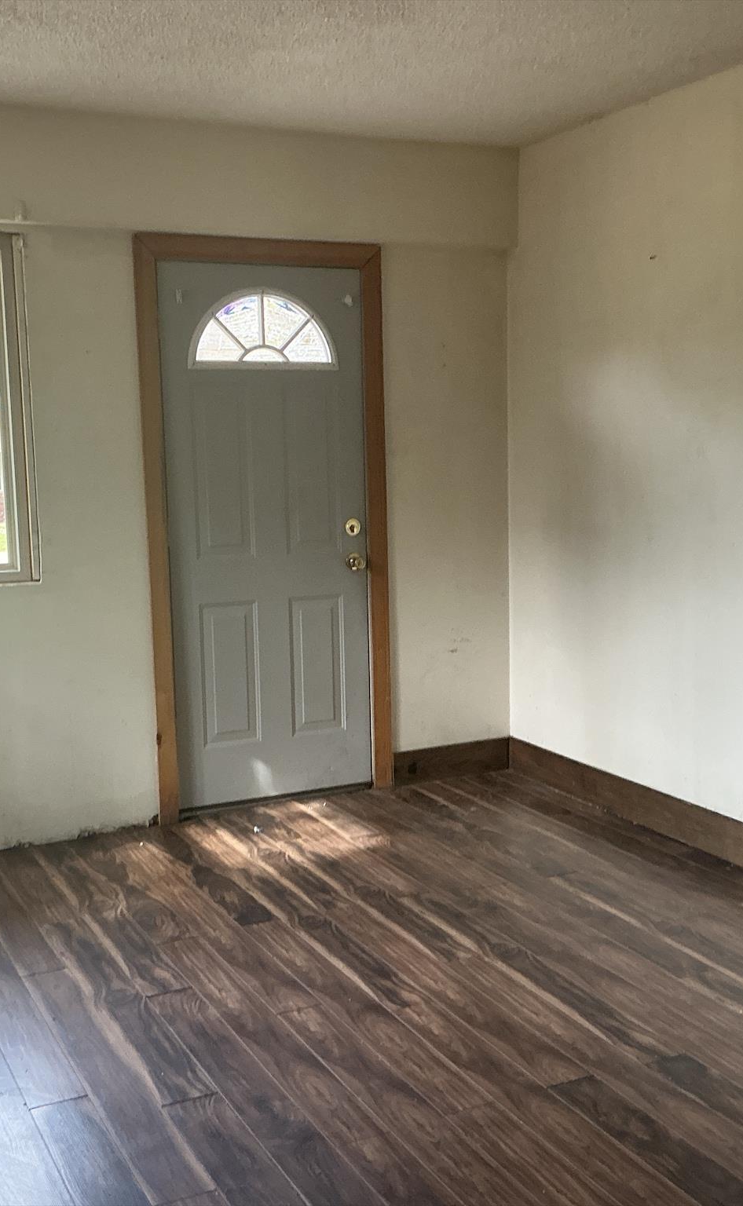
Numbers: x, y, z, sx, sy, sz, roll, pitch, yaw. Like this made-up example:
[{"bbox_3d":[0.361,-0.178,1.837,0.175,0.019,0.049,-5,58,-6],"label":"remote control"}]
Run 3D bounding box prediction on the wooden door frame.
[{"bbox_3d":[-0.383,-0.276,4.909,0.965,2.120,0.110,-5,8,-26],"label":"wooden door frame"}]

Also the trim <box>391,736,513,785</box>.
[{"bbox_3d":[0.340,0.653,5.332,0.547,0.135,0.020,-5,8,-26],"label":"trim"}]

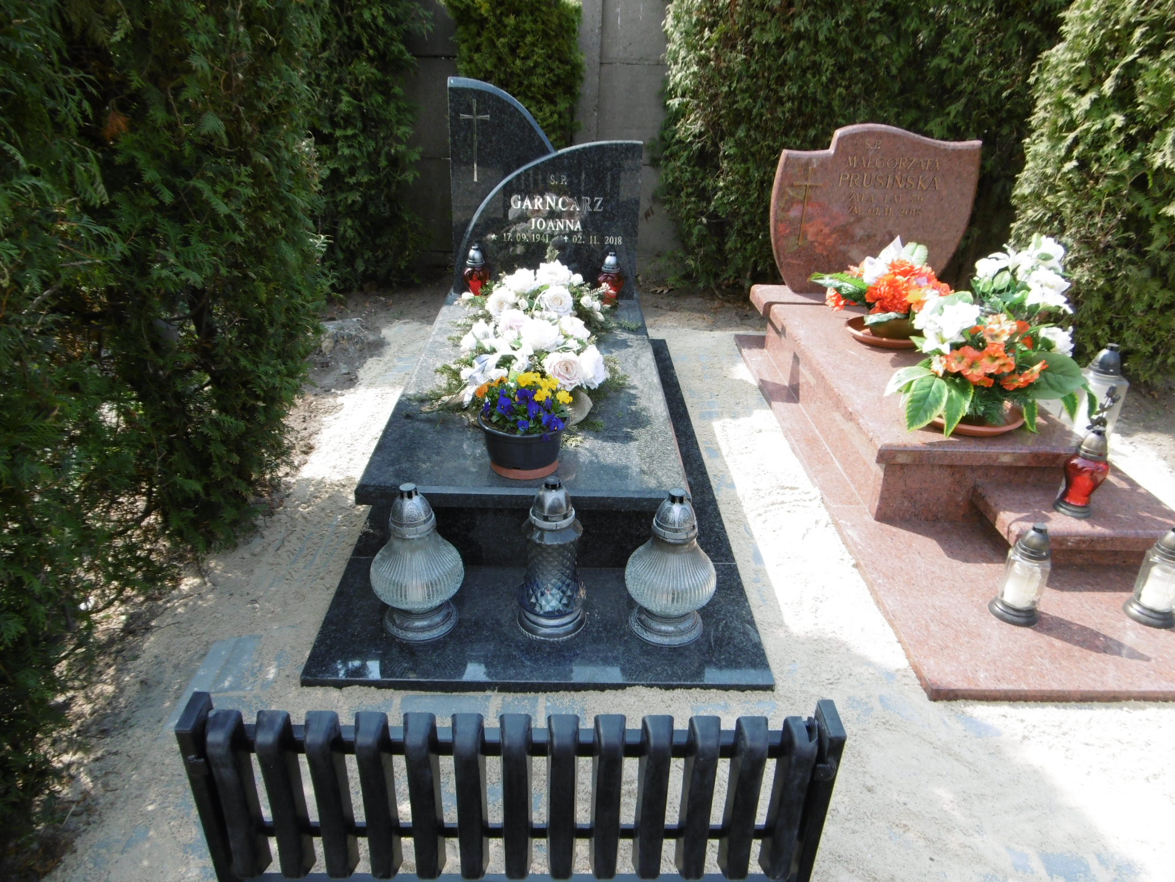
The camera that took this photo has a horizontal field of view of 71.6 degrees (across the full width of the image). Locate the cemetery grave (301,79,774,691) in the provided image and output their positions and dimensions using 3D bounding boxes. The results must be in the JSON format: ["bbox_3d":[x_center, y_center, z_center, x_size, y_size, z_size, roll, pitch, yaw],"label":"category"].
[{"bbox_3d":[-0.102,-0.436,2.473,1.000,1.065,2.194,1,27,-2],"label":"cemetery grave"}]

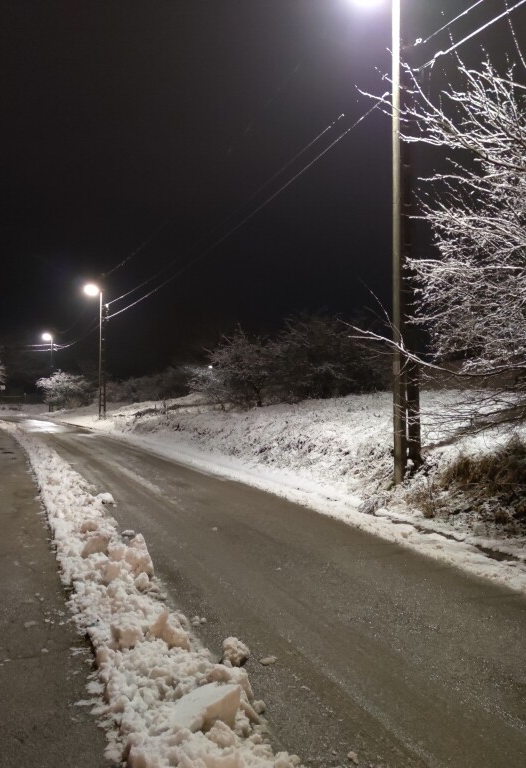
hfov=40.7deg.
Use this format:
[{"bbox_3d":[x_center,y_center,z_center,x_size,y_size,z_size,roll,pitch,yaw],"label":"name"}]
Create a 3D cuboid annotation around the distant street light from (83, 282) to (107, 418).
[{"bbox_3d":[-10.144,-2.029,43.000,1.350,8.200,0.420,1,-2,-21],"label":"distant street light"}]

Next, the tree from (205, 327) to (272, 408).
[{"bbox_3d":[-0.932,-0.627,27.000,2.600,3.150,2.500,0,-2,0],"label":"tree"}]

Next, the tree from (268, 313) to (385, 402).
[{"bbox_3d":[2.544,-1.045,28.000,4.700,3.600,4.100,0,-2,0],"label":"tree"}]

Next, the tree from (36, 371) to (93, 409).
[{"bbox_3d":[-19.570,0.542,70.000,5.700,3.800,5.200,0,-2,0],"label":"tree"}]

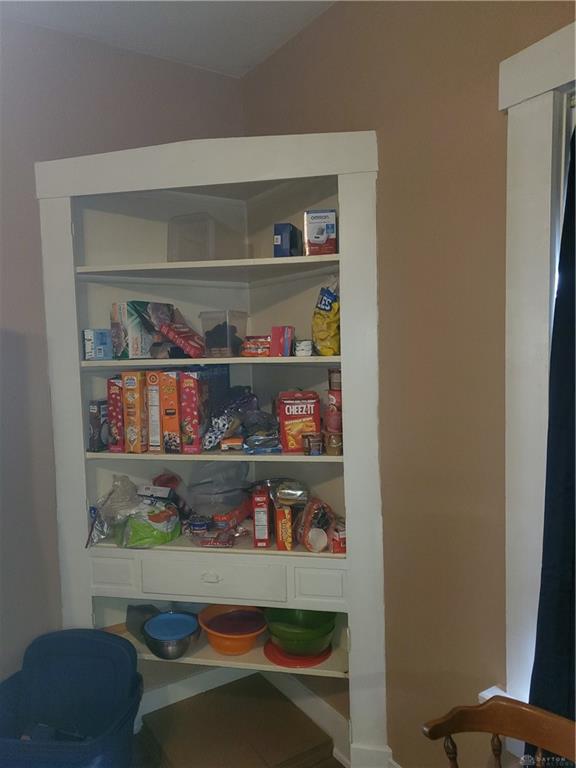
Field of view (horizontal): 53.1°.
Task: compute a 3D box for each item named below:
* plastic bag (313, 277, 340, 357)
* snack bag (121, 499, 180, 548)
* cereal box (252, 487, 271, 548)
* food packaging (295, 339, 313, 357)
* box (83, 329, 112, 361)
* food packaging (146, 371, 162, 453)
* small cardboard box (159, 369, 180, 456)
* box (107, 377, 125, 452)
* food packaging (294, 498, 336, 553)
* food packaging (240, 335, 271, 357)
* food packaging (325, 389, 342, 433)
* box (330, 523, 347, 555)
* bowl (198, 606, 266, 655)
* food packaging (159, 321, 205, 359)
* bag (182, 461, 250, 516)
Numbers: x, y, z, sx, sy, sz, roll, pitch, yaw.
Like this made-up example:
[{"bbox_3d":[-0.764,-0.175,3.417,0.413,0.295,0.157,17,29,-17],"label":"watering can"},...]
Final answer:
[{"bbox_3d":[0.145,-0.237,2.072,0.120,0.272,0.075,1,5,36],"label":"plastic bag"},{"bbox_3d":[-0.553,0.565,2.342,0.205,0.145,0.170,-1,4,3],"label":"snack bag"},{"bbox_3d":[-0.095,0.509,2.192,0.052,0.195,0.140,-1,4,5],"label":"cereal box"},{"bbox_3d":[0.056,-0.130,2.072,0.056,0.062,0.056,-1,4,11],"label":"food packaging"},{"bbox_3d":[-0.744,-0.152,2.258,0.045,0.122,0.130,-1,4,11],"label":"box"},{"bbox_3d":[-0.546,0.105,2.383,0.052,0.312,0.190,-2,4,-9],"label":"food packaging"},{"bbox_3d":[-0.449,0.108,2.243,0.062,0.295,0.190,-2,4,-6],"label":"small cardboard box"},{"bbox_3d":[-0.678,0.122,2.396,0.064,0.293,0.195,-1,4,7],"label":"box"},{"bbox_3d":[0.102,0.515,2.134,0.142,0.180,0.090,-1,4,11],"label":"food packaging"},{"bbox_3d":[-0.121,-0.140,2.208,0.105,0.083,0.090,-1,4,8],"label":"food packaging"},{"bbox_3d":[0.167,0.092,2.073,0.074,0.152,0.074,-1,4,11],"label":"food packaging"},{"bbox_3d":[0.190,0.571,2.157,0.064,0.112,0.050,-1,4,6],"label":"box"},{"bbox_3d":[-0.225,1.037,2.398,0.282,0.115,0.282,-2,4,0],"label":"bowl"},{"bbox_3d":[-0.403,-0.180,2.246,0.168,0.036,0.115,35,25,-1],"label":"food packaging"},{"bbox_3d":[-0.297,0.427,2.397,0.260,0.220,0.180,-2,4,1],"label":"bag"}]

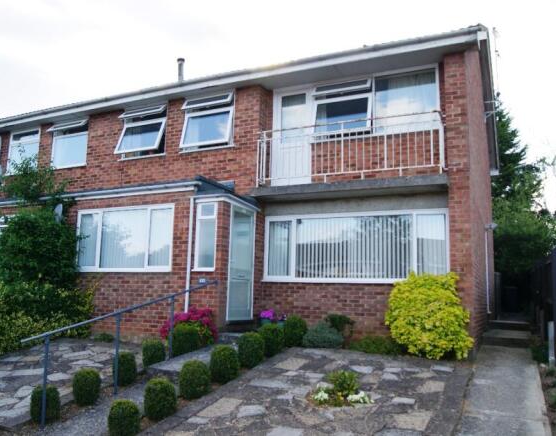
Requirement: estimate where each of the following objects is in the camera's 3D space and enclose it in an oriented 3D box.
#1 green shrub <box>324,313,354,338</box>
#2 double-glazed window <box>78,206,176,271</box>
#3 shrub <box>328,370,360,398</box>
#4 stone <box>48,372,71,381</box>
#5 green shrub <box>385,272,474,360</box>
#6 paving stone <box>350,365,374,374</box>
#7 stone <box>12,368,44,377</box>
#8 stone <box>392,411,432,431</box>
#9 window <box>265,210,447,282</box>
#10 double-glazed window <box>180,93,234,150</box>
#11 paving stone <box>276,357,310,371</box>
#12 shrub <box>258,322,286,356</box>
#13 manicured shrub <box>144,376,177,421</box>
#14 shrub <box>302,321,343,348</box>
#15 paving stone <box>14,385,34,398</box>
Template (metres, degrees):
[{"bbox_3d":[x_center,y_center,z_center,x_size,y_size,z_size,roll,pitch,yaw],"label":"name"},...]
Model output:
[{"bbox_3d":[1.076,1.890,8.600,0.510,0.470,0.430,-3,-9,25],"label":"green shrub"},{"bbox_3d":[-2.841,0.400,9.068,2.240,1.200,0.100,-2,-9,24],"label":"double-glazed window"},{"bbox_3d":[0.830,2.096,6.319,0.400,0.260,0.380,-3,-9,25],"label":"shrub"},{"bbox_3d":[-3.040,2.229,6.809,0.440,0.040,0.255,-3,-2,41],"label":"stone"},{"bbox_3d":[2.305,1.491,7.521,1.250,1.300,1.150,-2,-9,25],"label":"green shrub"},{"bbox_3d":[1.191,2.158,6.921,0.310,0.040,0.300,-2,-2,25],"label":"paving stone"},{"bbox_3d":[-3.561,2.250,7.093,0.545,0.050,0.339,-2,-1,0],"label":"stone"},{"bbox_3d":[1.286,1.966,4.754,0.346,0.045,0.607,-2,-5,21],"label":"stone"},{"bbox_3d":[1.310,0.507,8.977,3.400,1.230,0.100,-3,-9,25],"label":"window"},{"bbox_3d":[-1.405,-1.933,9.825,1.190,1.170,0.200,-3,-9,25],"label":"double-glazed window"},{"bbox_3d":[0.216,2.206,7.346,0.390,0.040,0.610,-2,-1,25],"label":"paving stone"},{"bbox_3d":[-0.101,1.993,8.137,0.430,0.500,0.430,1,-9,0],"label":"shrub"},{"bbox_3d":[-1.256,1.952,5.321,0.339,0.449,0.339,1,-8,0],"label":"manicured shrub"},{"bbox_3d":[0.780,2.012,8.415,0.700,0.440,0.600,-3,-9,25],"label":"shrub"},{"bbox_3d":[-3.211,2.222,6.212,0.166,0.050,0.453,-2,-1,-5],"label":"paving stone"}]

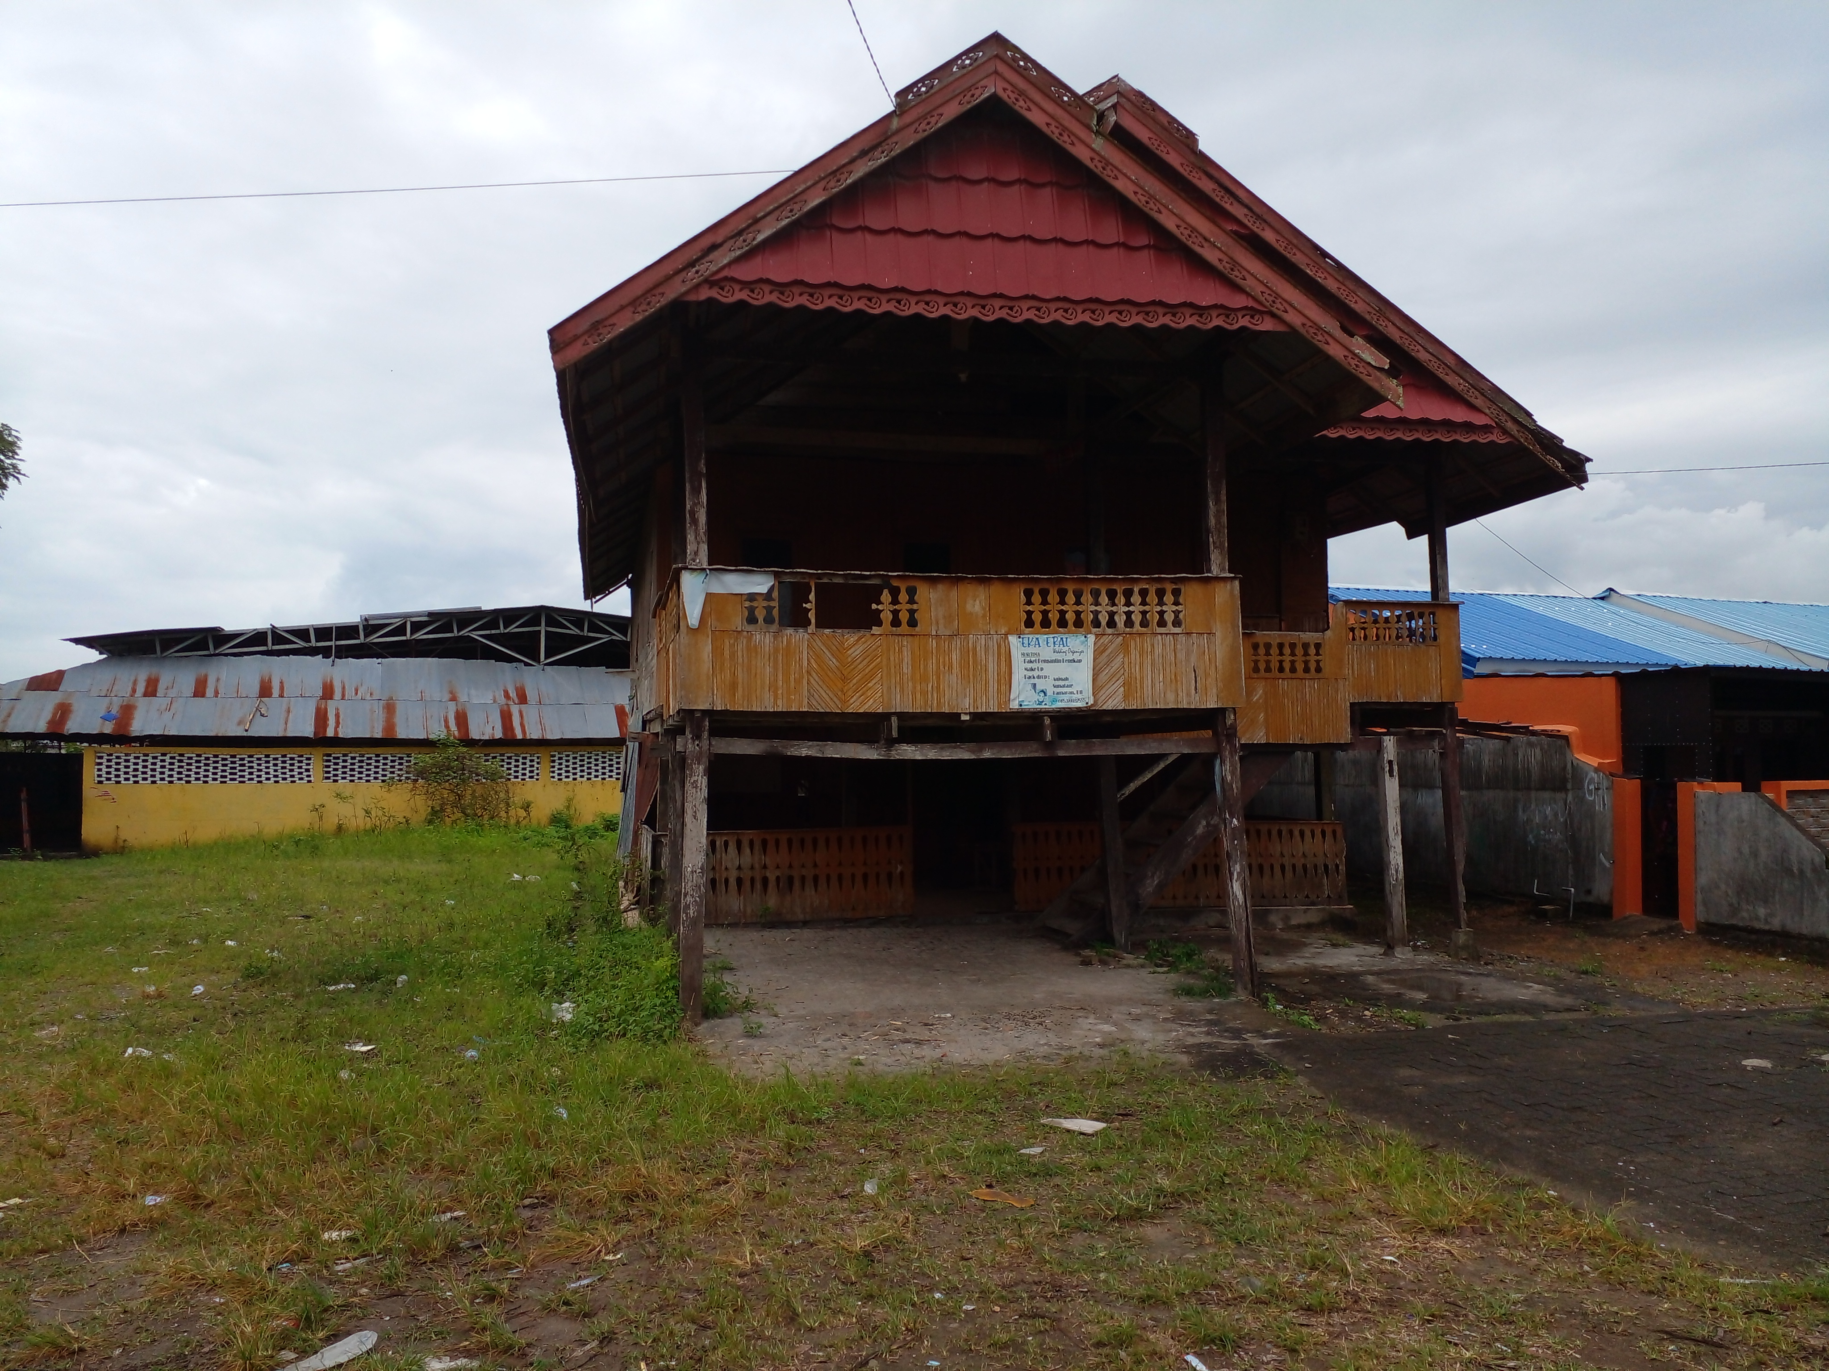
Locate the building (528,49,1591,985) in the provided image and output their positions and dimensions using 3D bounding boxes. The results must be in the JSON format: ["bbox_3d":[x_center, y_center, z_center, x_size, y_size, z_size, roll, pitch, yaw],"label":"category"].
[{"bbox_3d":[1.083,-1.251,14.290,8.850,7.370,9.950,0,-4,-12],"label":"building"}]

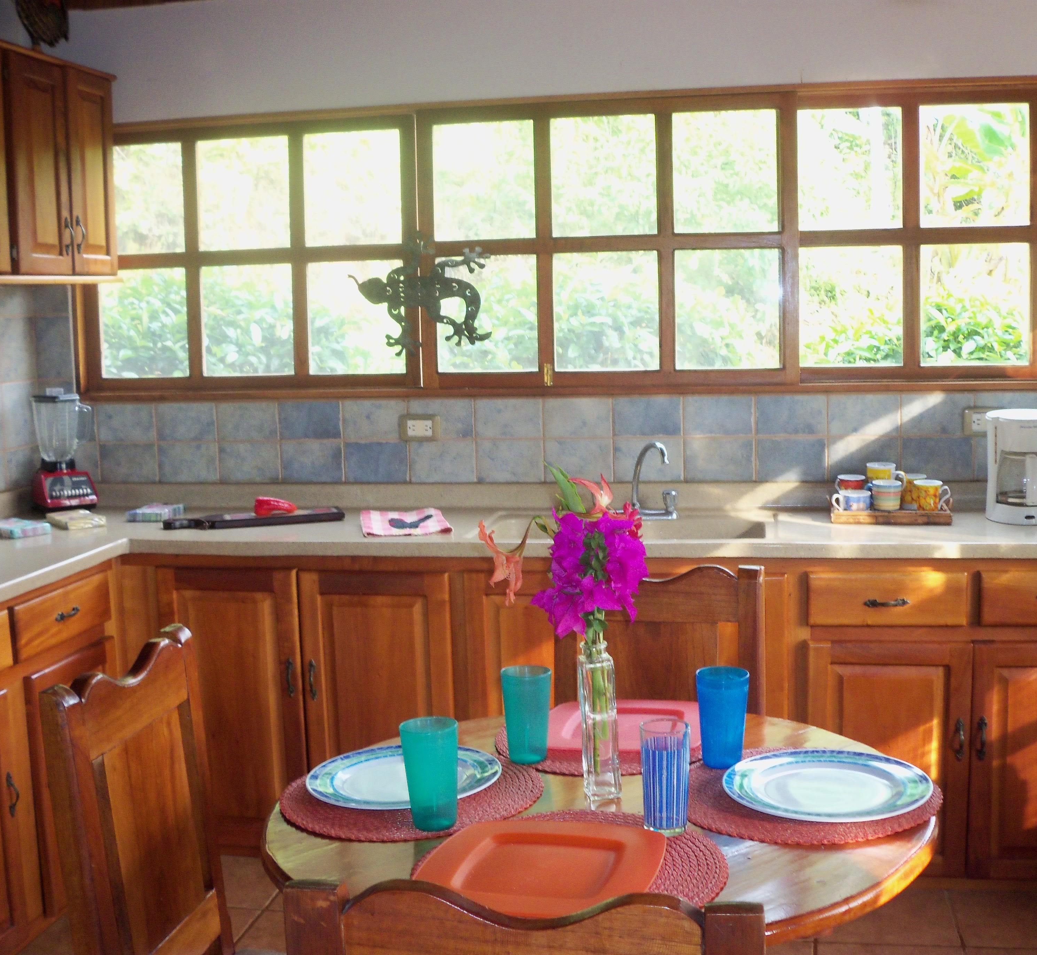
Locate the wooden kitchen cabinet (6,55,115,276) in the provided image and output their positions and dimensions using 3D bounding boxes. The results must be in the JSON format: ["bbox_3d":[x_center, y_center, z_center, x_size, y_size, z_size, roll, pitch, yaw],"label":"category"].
[{"bbox_3d":[-1.410,-0.839,3.451,0.350,0.587,0.530,0,8,12],"label":"wooden kitchen cabinet"}]

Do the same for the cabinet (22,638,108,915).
[{"bbox_3d":[-1.340,0.738,3.174,0.480,0.600,0.370,0,8,12],"label":"cabinet"}]

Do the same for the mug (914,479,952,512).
[{"bbox_3d":[1.095,0.049,3.305,0.094,0.081,0.075,0,8,12],"label":"mug"}]

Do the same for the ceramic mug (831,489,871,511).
[{"bbox_3d":[0.870,0.065,3.264,0.104,0.058,0.083,0,8,9],"label":"ceramic mug"}]

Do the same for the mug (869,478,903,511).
[{"bbox_3d":[0.950,0.050,3.259,0.100,0.080,0.077,5,10,39],"label":"mug"}]

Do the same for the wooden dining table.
[{"bbox_3d":[0.135,0.843,1.848,0.950,0.765,0.860,-5,8,-23],"label":"wooden dining table"}]

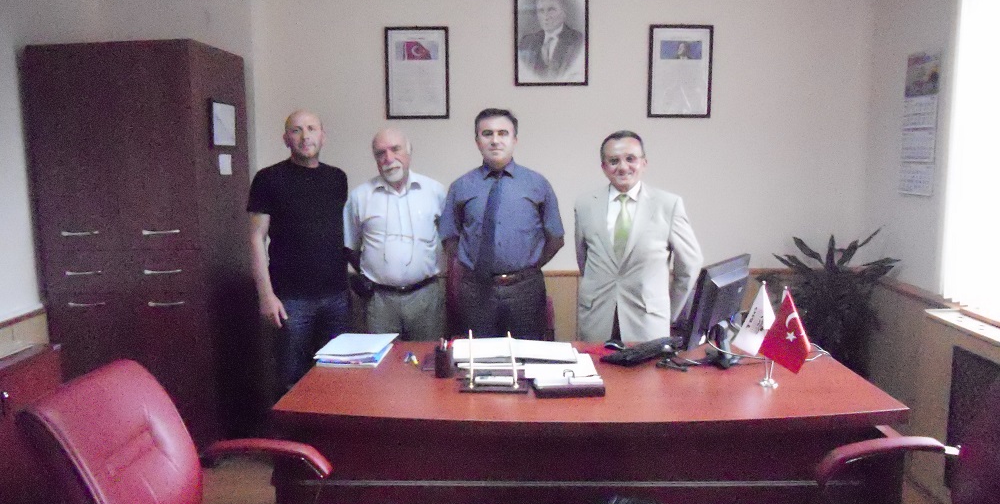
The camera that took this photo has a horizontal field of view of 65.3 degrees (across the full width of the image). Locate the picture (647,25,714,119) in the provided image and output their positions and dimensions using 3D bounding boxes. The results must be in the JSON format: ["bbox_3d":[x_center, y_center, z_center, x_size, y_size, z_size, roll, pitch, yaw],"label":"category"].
[{"bbox_3d":[1.052,-1.047,4.528,0.369,0.530,0.030,0,7,1],"label":"picture"}]

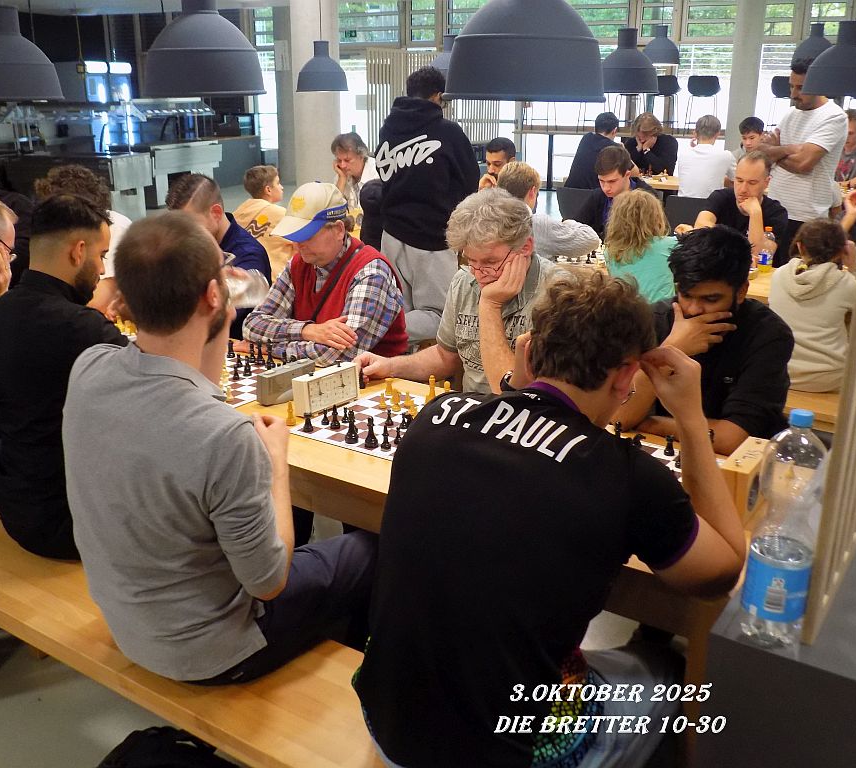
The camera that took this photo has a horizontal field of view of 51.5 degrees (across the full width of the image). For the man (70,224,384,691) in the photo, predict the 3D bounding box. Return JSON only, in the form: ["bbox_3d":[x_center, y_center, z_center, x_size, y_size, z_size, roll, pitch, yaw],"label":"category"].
[{"bbox_3d":[-0.387,0.309,2.106,0.530,1.420,0.760,12,22,33],"label":"man"}]

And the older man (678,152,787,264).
[{"bbox_3d":[1.788,-0.648,5.161,0.570,1.330,0.720,12,22,33],"label":"older man"}]

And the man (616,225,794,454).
[{"bbox_3d":[0.758,0.181,2.666,0.540,1.310,0.700,12,22,33],"label":"man"}]

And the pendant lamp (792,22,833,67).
[{"bbox_3d":[3.573,-3.114,8.179,0.400,0.370,0.400,12,22,32],"label":"pendant lamp"}]

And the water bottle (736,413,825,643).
[{"bbox_3d":[0.500,0.206,1.244,0.088,0.335,0.088,12,22,32],"label":"water bottle"}]

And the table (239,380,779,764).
[{"bbox_3d":[-0.079,0.475,2.559,2.050,0.745,0.716,12,22,32],"label":"table"}]

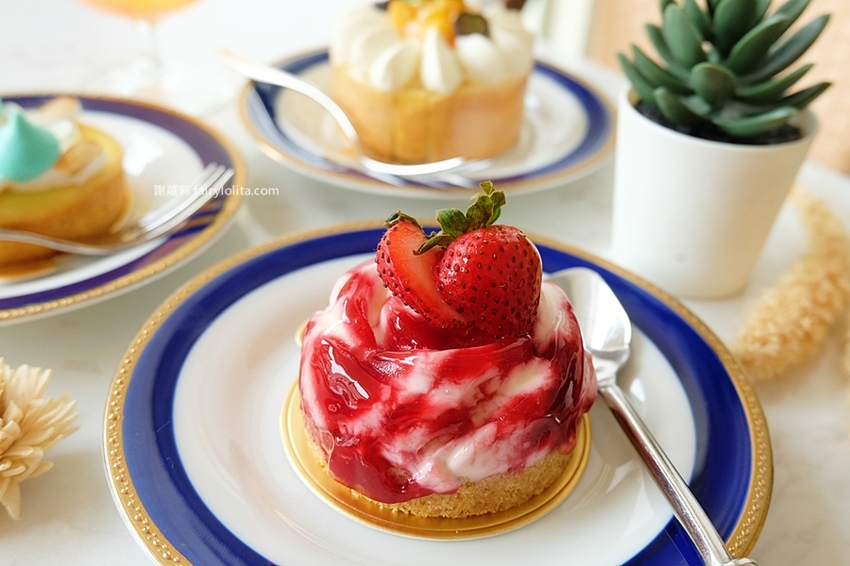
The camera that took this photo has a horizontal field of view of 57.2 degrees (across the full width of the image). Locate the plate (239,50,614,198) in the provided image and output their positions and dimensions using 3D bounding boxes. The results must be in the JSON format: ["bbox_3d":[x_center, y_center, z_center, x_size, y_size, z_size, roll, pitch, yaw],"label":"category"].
[{"bbox_3d":[0.000,-0.081,0.396,0.184,0.019,0.184,2,34,-1],"label":"plate"}]

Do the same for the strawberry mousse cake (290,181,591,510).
[{"bbox_3d":[0.007,0.008,0.208,0.082,0.069,0.082,3,34,0],"label":"strawberry mousse cake"}]

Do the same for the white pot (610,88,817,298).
[{"bbox_3d":[0.103,-0.036,0.299,0.071,0.063,0.071,2,34,-1],"label":"white pot"}]

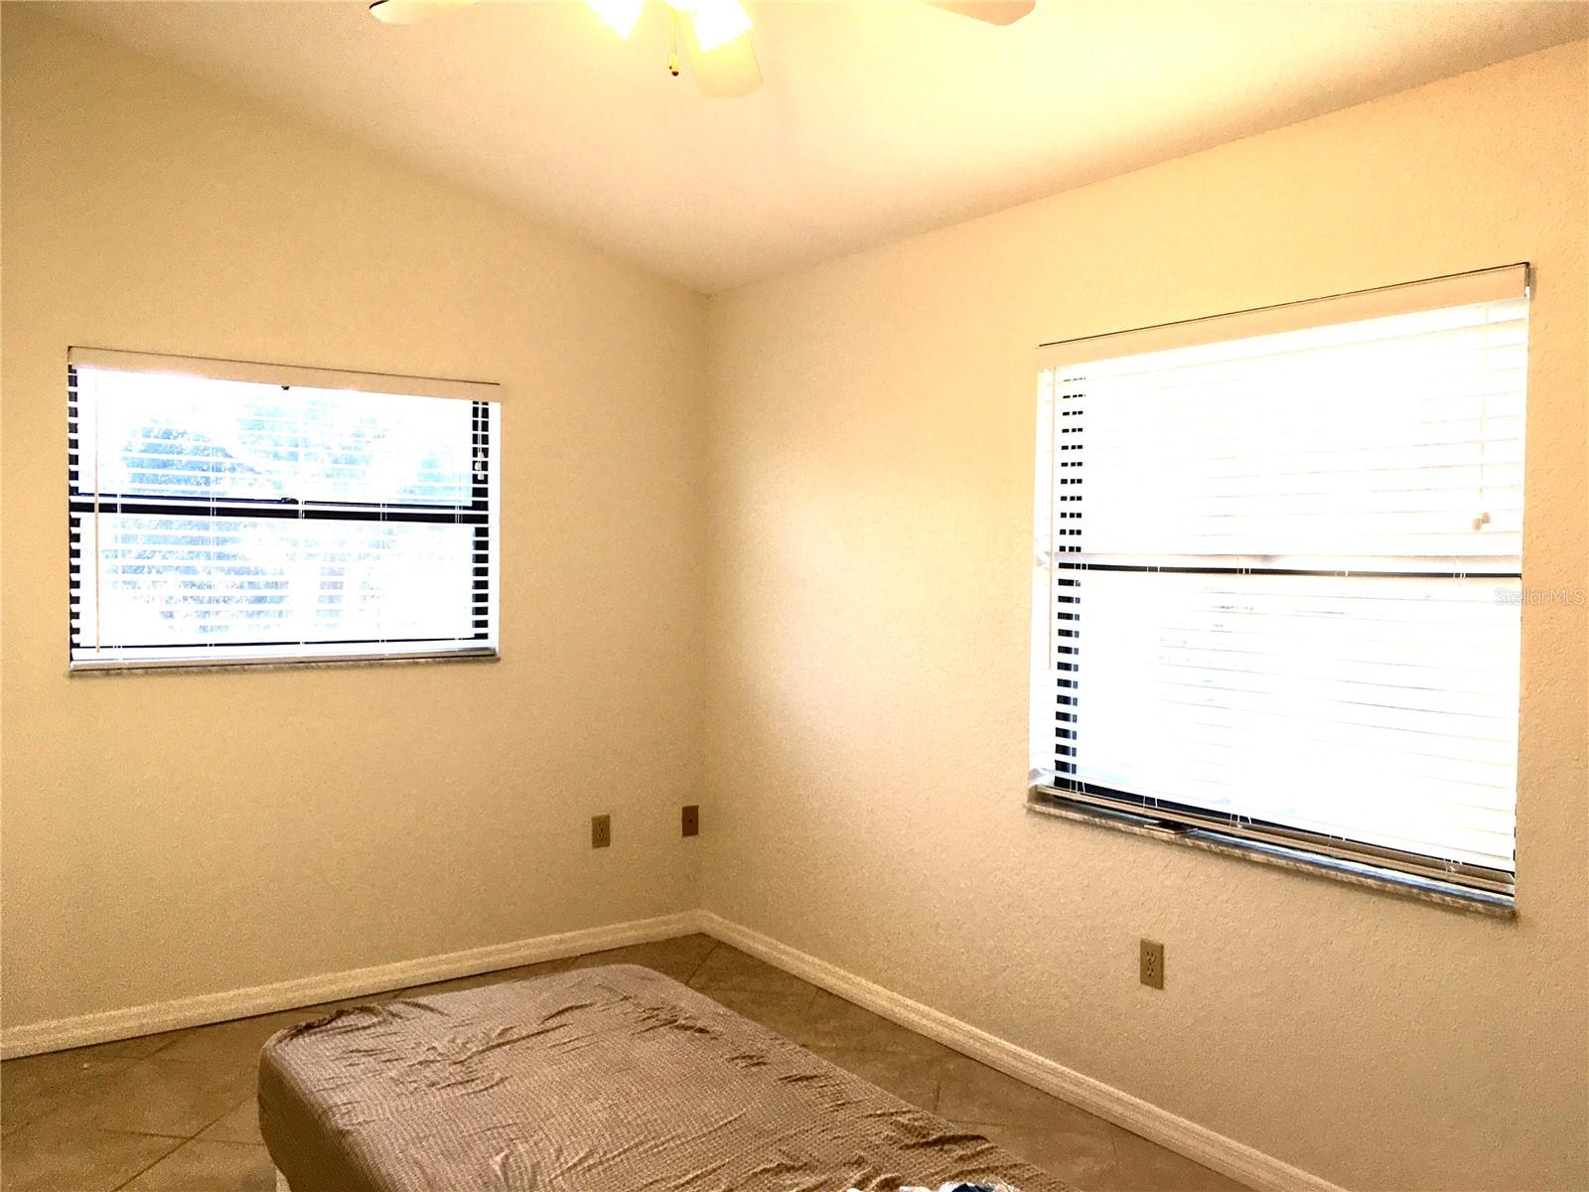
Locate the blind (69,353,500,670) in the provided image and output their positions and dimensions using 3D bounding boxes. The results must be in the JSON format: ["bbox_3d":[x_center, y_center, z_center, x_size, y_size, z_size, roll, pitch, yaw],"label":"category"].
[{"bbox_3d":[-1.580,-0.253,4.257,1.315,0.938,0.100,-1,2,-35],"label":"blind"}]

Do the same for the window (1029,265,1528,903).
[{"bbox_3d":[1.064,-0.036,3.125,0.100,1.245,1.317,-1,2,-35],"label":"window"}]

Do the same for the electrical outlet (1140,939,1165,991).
[{"bbox_3d":[0.889,0.918,3.316,0.010,0.115,0.071,-1,2,-35],"label":"electrical outlet"}]

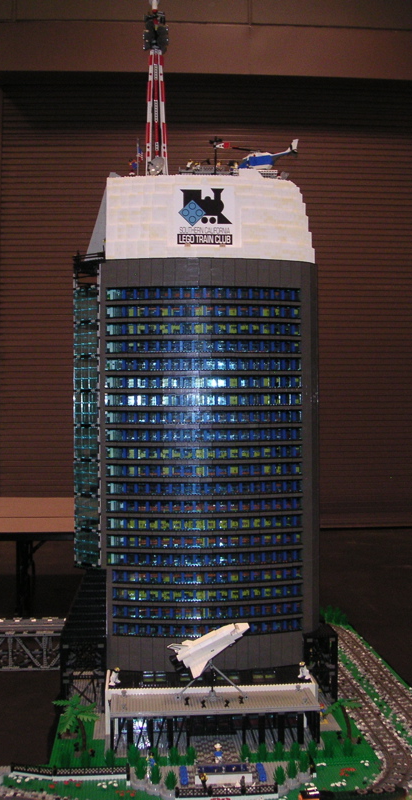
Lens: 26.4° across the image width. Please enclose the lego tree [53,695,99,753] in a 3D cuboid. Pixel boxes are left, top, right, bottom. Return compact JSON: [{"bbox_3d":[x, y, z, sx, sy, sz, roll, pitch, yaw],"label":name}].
[{"bbox_3d":[-0.309,0.781,2.090,0.113,0.120,0.108,0,0,-5],"label":"lego tree"}]

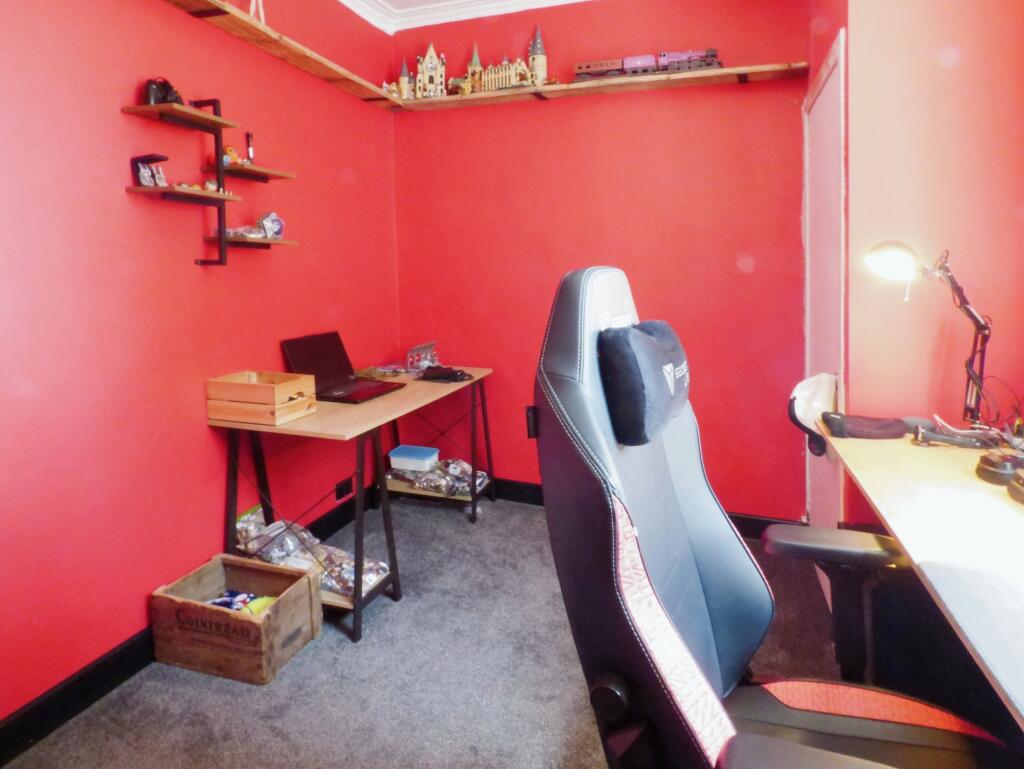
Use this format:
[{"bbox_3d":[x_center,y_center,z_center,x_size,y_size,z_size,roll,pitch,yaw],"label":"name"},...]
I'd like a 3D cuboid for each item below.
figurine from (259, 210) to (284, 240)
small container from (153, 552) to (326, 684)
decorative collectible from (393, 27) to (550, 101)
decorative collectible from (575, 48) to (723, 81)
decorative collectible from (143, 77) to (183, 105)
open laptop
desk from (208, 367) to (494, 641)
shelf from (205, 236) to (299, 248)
[{"bbox_3d":[-0.930,-0.618,2.290,0.063,0.100,0.063,-8,11,-41],"label":"figurine"},{"bbox_3d":[-0.949,0.799,2.064,0.450,0.235,0.295,2,9,19],"label":"small container"},{"bbox_3d":[-0.231,-1.759,3.281,0.920,0.340,0.170,2,9,19],"label":"decorative collectible"},{"bbox_3d":[0.656,-1.570,2.914,0.710,0.095,0.075,2,9,19],"label":"decorative collectible"},{"bbox_3d":[-1.134,-0.953,1.923,0.080,0.088,0.088,2,9,19],"label":"decorative collectible"},{"bbox_3d":[-0.756,-0.090,2.691,0.390,0.256,0.390,2,9,19],"label":"open laptop"},{"bbox_3d":[-0.604,0.403,2.793,0.595,0.755,1.420,2,9,19],"label":"desk"},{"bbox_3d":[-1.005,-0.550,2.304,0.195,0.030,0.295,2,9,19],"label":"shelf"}]

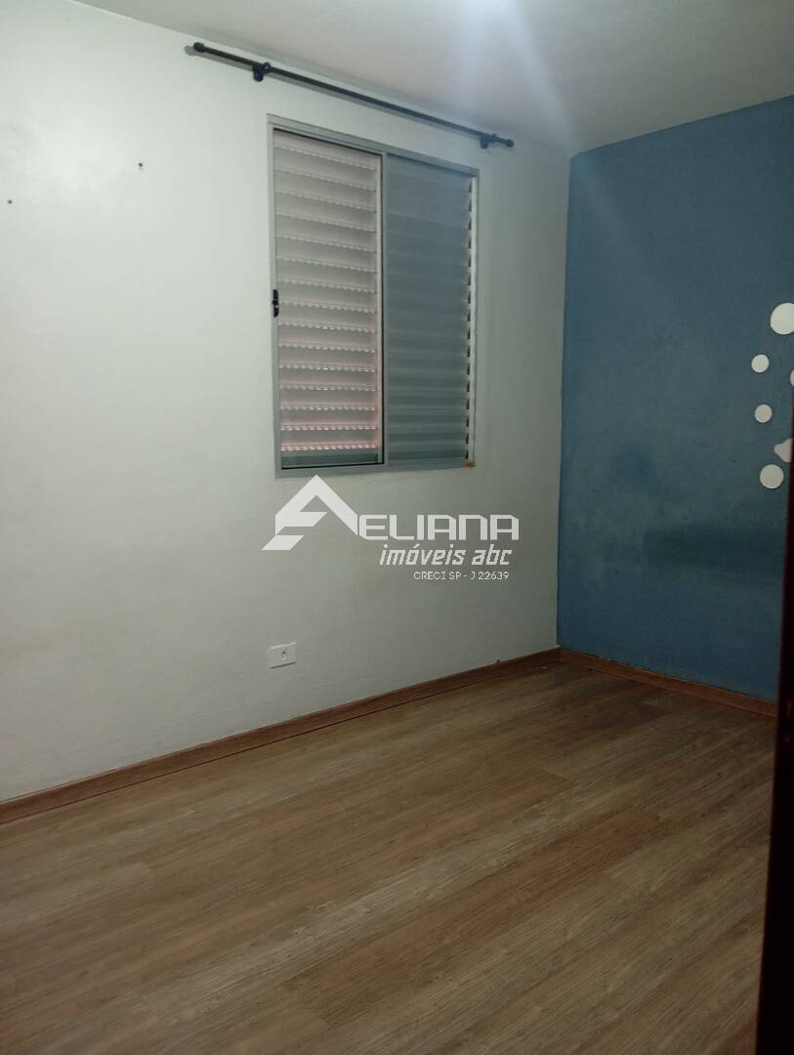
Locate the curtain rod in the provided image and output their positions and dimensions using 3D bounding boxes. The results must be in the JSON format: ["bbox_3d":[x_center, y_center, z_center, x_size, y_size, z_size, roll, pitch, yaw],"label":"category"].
[{"bbox_3d":[-0.077,-1.539,3.117,1.478,0.046,0.075,-7,10,-41],"label":"curtain rod"}]

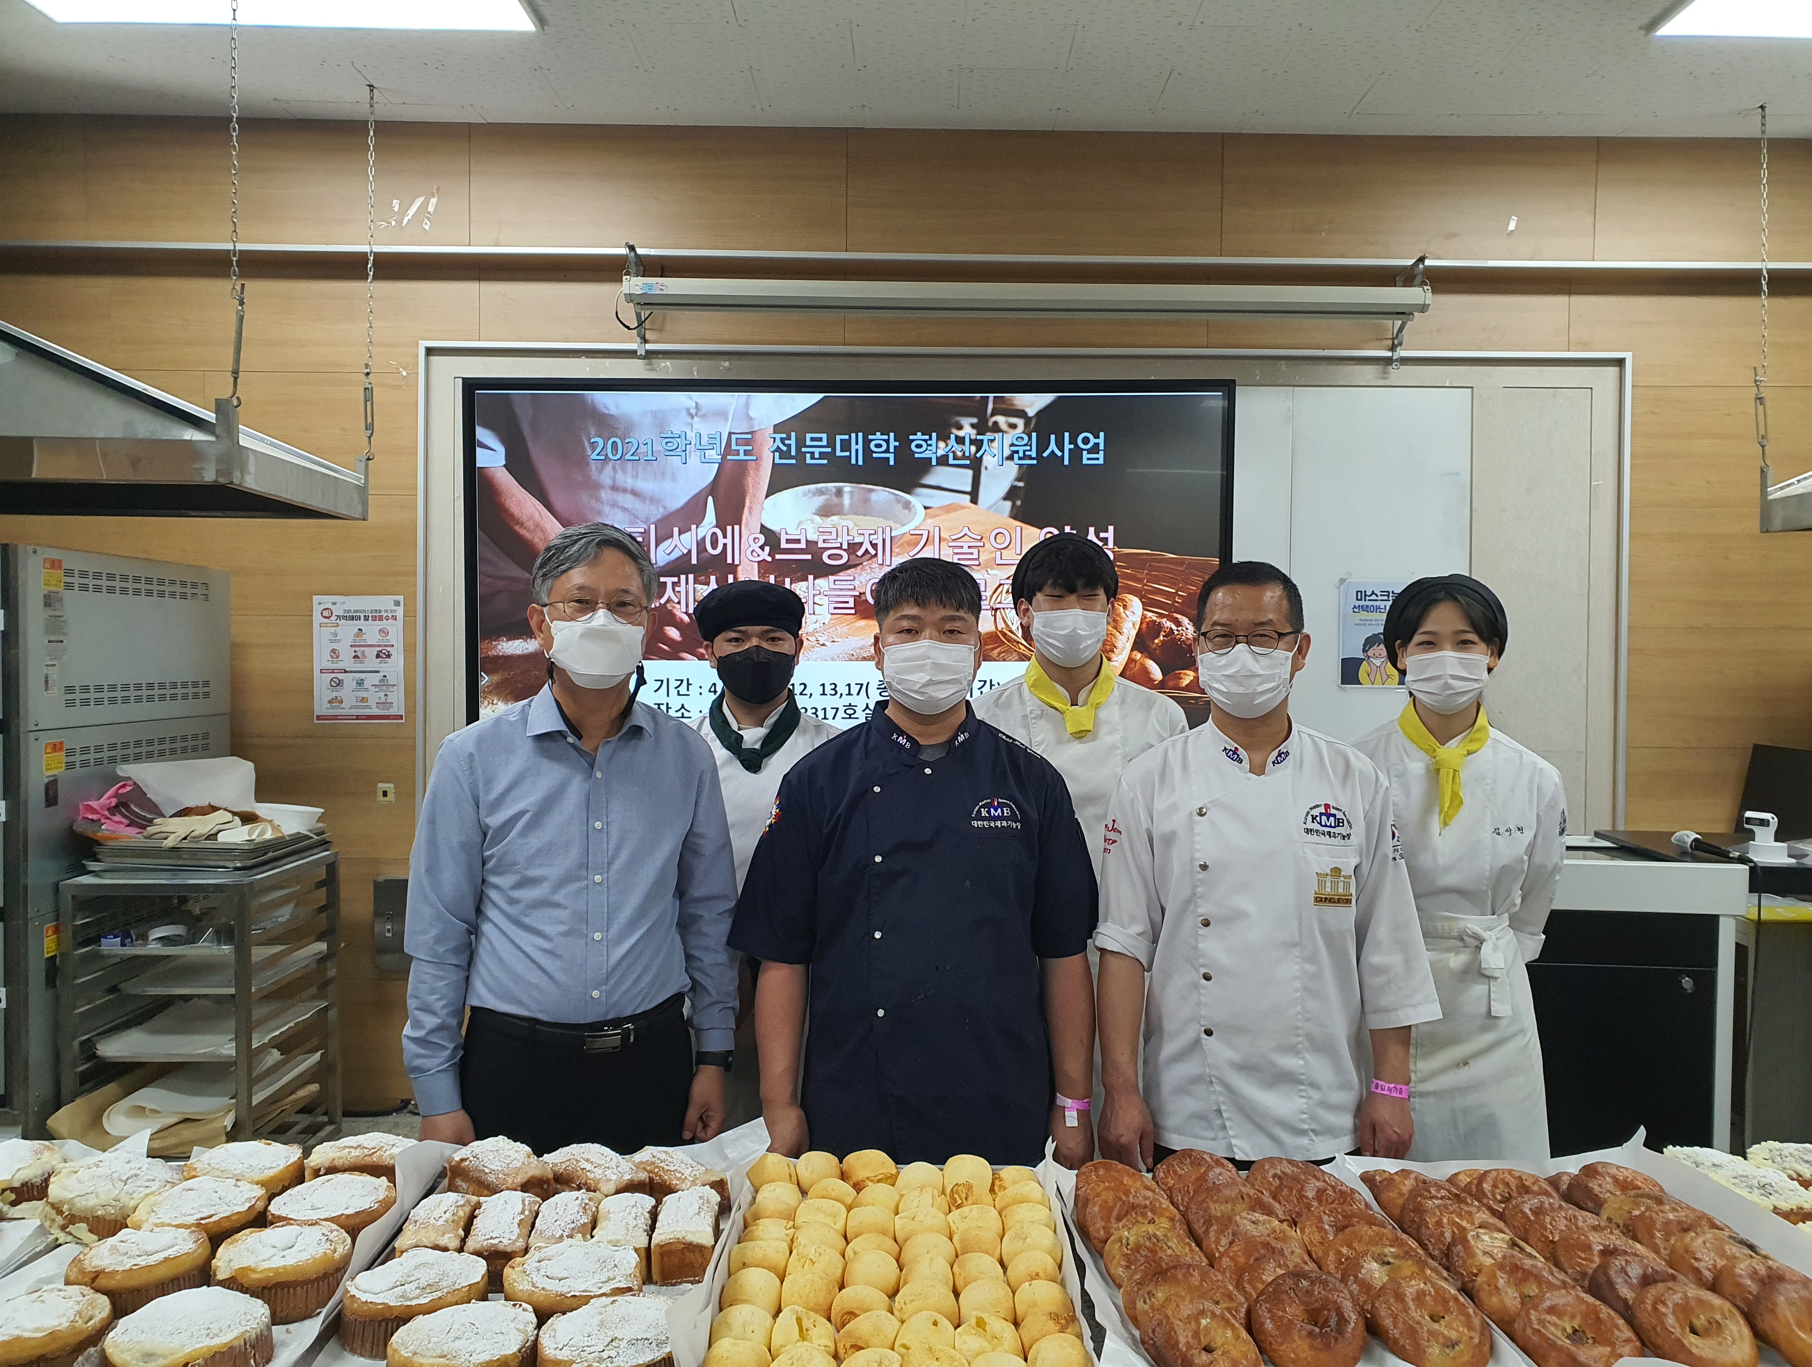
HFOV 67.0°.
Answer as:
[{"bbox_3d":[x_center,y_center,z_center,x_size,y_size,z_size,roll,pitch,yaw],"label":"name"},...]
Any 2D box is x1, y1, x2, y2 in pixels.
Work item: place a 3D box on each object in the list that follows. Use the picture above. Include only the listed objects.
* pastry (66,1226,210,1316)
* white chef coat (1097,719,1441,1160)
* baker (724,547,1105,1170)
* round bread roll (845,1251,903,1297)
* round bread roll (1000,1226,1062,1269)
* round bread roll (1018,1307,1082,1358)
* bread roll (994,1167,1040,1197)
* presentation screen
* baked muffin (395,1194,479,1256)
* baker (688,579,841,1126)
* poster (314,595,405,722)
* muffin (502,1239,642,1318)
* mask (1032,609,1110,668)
[{"bbox_3d":[-0.778,0.596,1.390,0.128,0.062,0.128,0,1,0],"label":"pastry"},{"bbox_3d":[0.612,0.416,2.300,0.575,0.715,0.290,1,1,5],"label":"white chef coat"},{"bbox_3d":[0.010,0.658,2.164,0.560,1.712,0.320,1,1,0],"label":"baker"},{"bbox_3d":[-0.036,0.646,1.494,0.062,0.049,0.062,1,1,0],"label":"round bread roll"},{"bbox_3d":[0.143,0.647,1.558,0.067,0.049,0.067,1,1,0],"label":"round bread roll"},{"bbox_3d":[0.144,0.656,1.381,0.065,0.046,0.063,1,1,0],"label":"round bread roll"},{"bbox_3d":[0.142,0.643,1.744,0.061,0.049,0.061,1,1,0],"label":"bread roll"},{"bbox_3d":[-0.173,-0.242,4.200,2.350,1.380,0.080,0,3,0],"label":"presentation screen"},{"bbox_3d":[-0.526,0.636,1.550,0.070,0.061,0.140,0,1,-8],"label":"baked muffin"},{"bbox_3d":[-0.282,0.629,2.620,0.480,1.670,0.300,0,1,-4],"label":"baker"},{"bbox_3d":[-1.812,-0.080,4.540,0.297,0.420,0.008,0,1,-1],"label":"poster"},{"bbox_3d":[-0.350,0.641,1.435,0.140,0.063,0.133,1,1,0],"label":"muffin"},{"bbox_3d":[0.283,-0.076,2.370,0.137,0.107,0.085,0,1,3],"label":"mask"}]

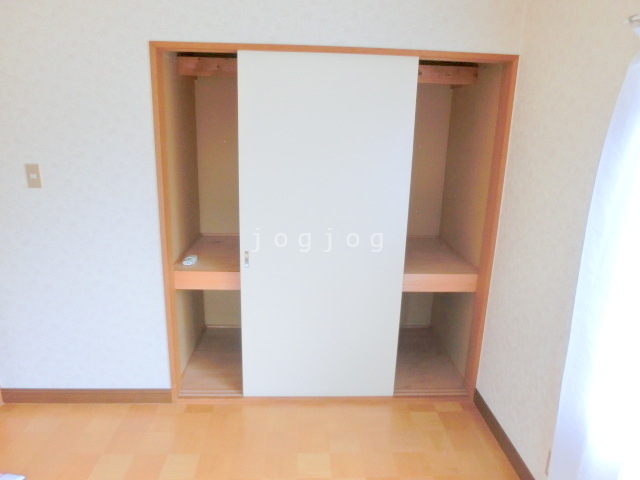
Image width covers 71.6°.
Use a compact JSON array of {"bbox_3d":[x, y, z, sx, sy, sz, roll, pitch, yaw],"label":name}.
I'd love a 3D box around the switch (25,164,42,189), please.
[{"bbox_3d":[-1.413,-0.313,2.185,0.069,0.120,0.013,1,14,-3],"label":"switch"}]

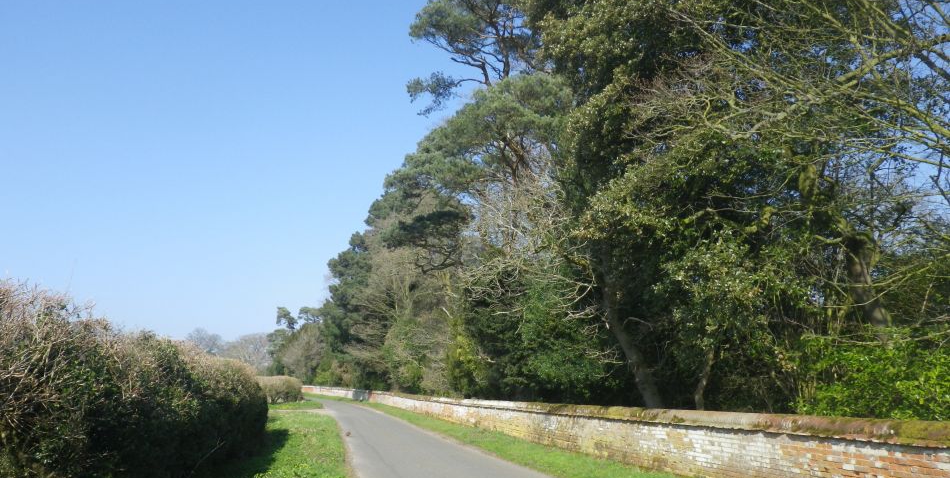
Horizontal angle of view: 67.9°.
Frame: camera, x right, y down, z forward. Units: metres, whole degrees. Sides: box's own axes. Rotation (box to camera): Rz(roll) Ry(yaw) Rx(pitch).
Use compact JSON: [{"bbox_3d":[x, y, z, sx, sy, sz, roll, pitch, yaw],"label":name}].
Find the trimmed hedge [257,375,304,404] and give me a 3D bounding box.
[{"bbox_3d":[-18.650,14.090,66.000,5.200,2.500,3.000,6,-13,-24],"label":"trimmed hedge"}]

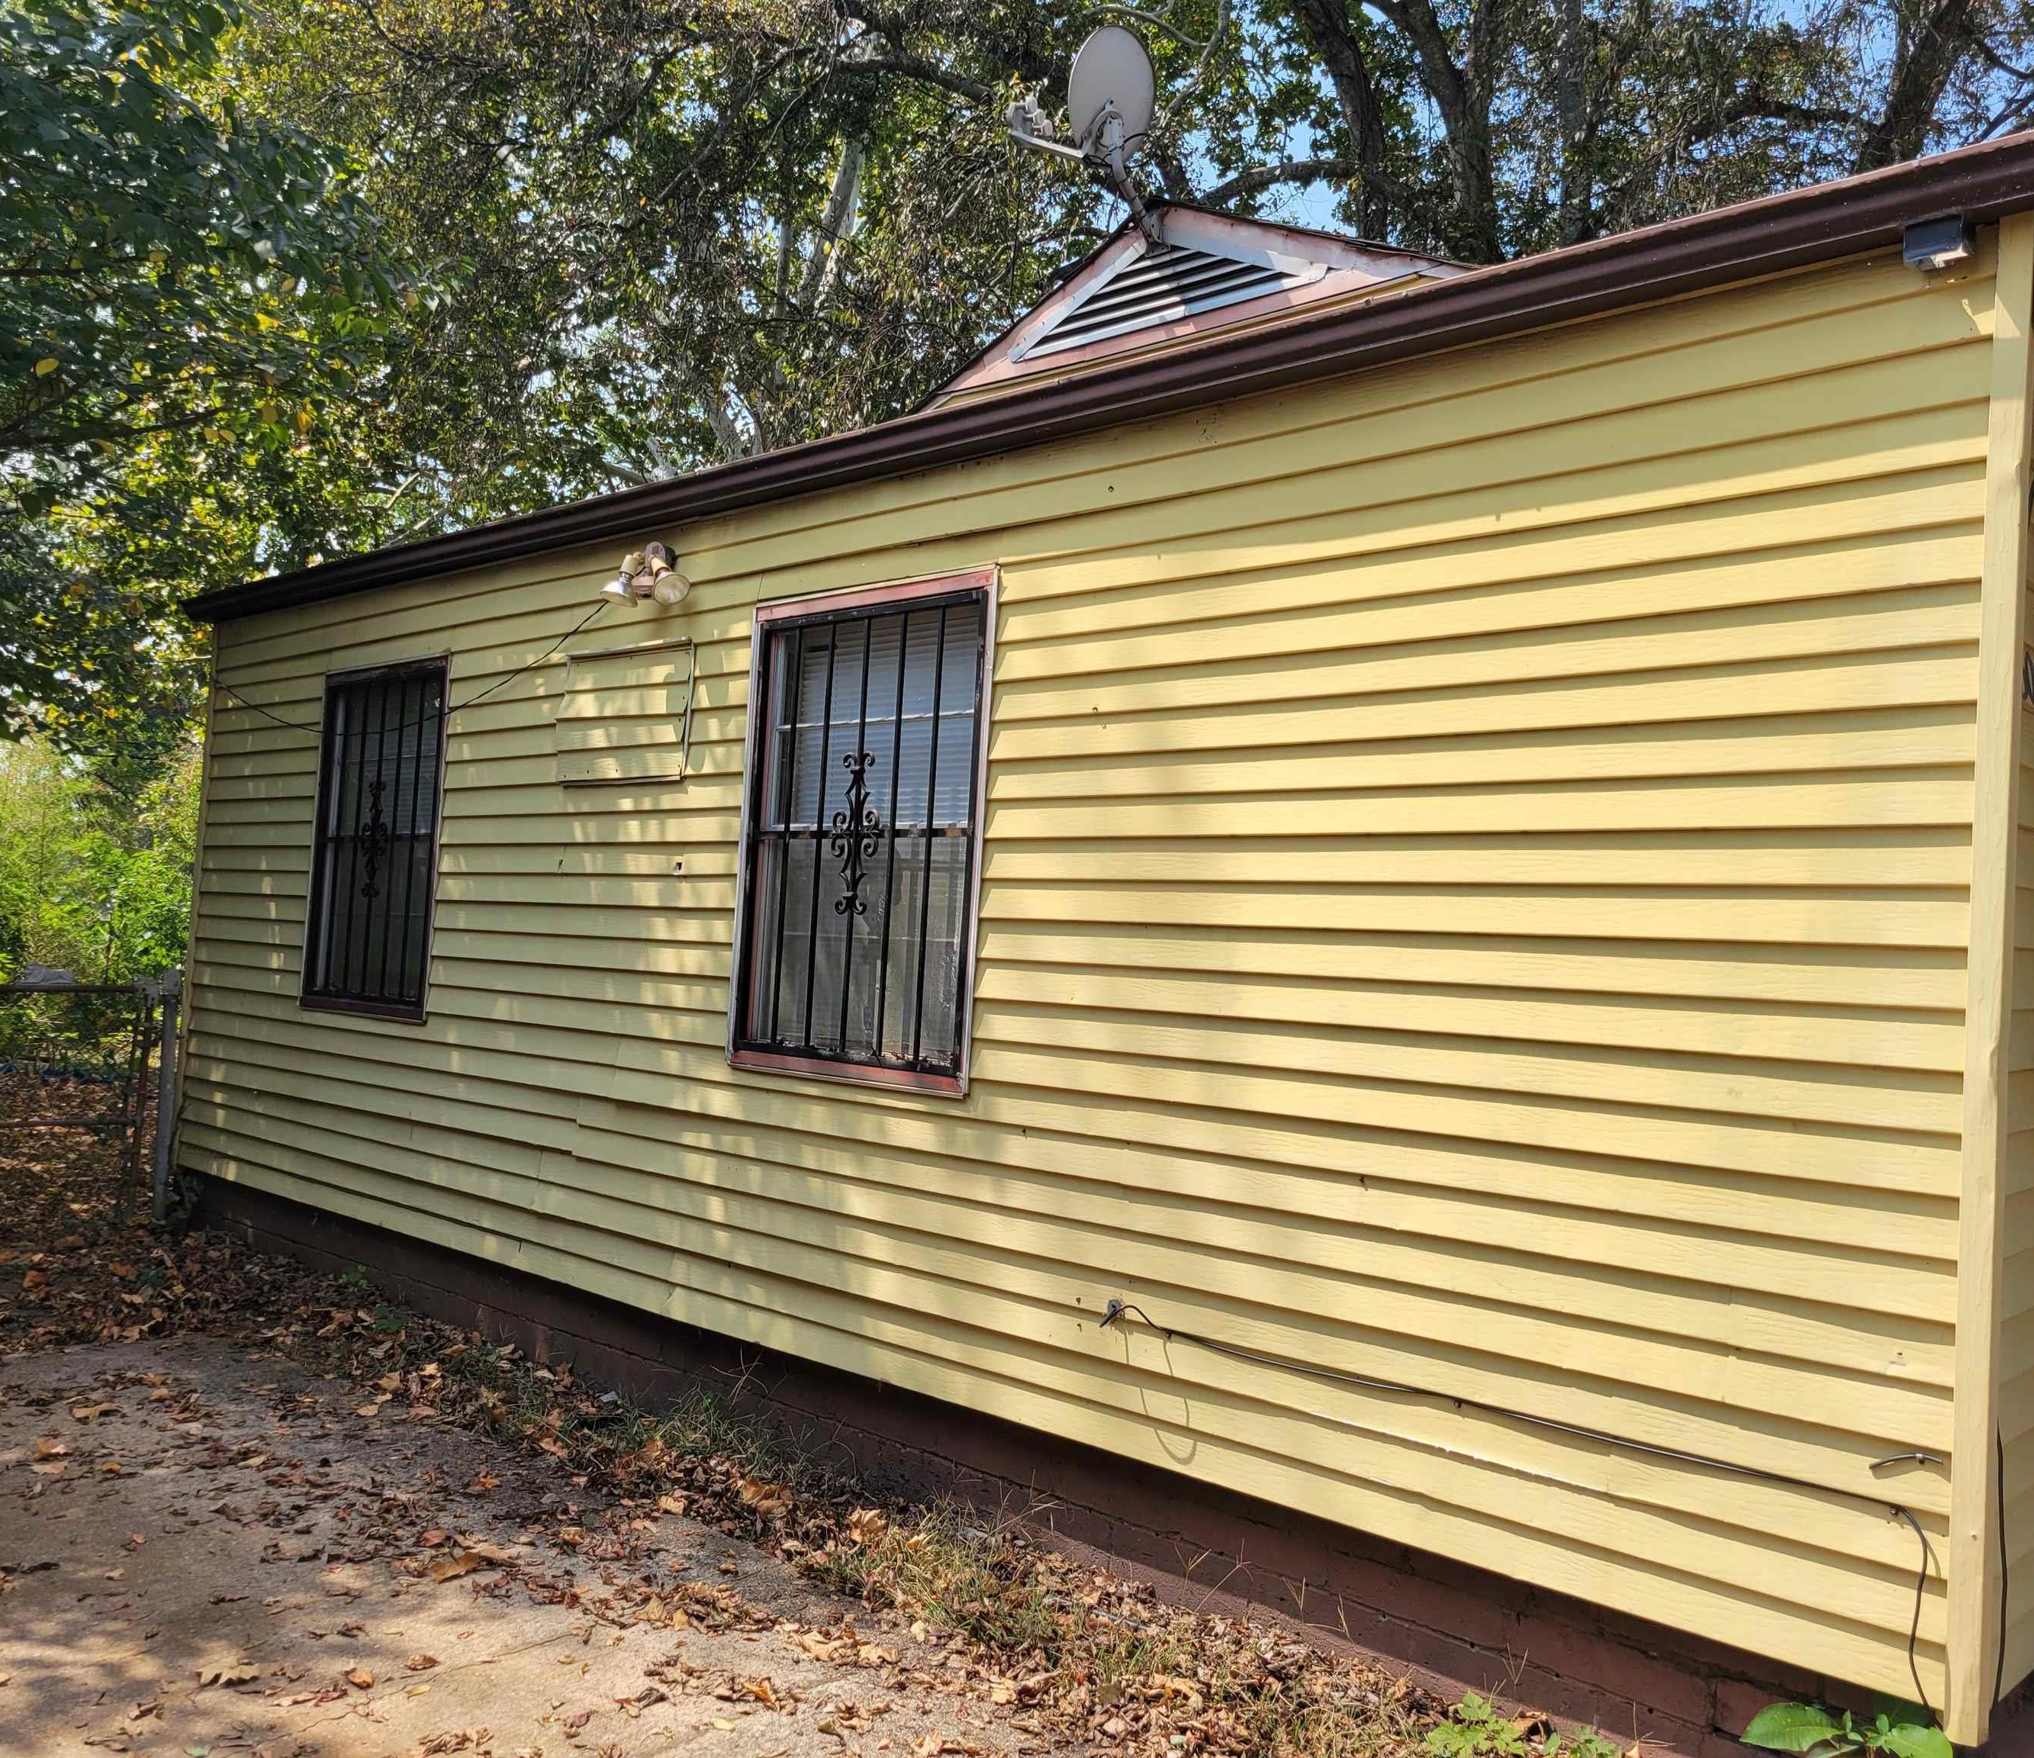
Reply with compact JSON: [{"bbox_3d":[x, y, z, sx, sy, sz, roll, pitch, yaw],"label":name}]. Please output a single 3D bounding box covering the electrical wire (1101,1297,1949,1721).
[{"bbox_3d":[0.829,1.148,3.437,1.790,0.385,0.060,1,-4,44],"label":"electrical wire"}]

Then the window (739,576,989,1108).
[{"bbox_3d":[-0.438,-0.130,4.855,1.000,1.345,0.090,1,-4,44],"label":"window"}]

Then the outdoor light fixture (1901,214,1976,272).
[{"bbox_3d":[1.552,-1.068,2.966,0.095,0.083,0.075,1,-4,44],"label":"outdoor light fixture"}]

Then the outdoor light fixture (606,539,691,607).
[{"bbox_3d":[-1.145,-0.946,5.461,0.270,0.215,0.200,1,-4,44],"label":"outdoor light fixture"}]

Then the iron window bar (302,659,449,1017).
[{"bbox_3d":[-2.493,-0.157,6.815,0.980,1.310,0.050,1,-4,44],"label":"iron window bar"}]

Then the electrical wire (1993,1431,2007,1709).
[{"bbox_3d":[1.586,1.116,2.841,0.018,0.455,0.035,1,-4,44],"label":"electrical wire"}]

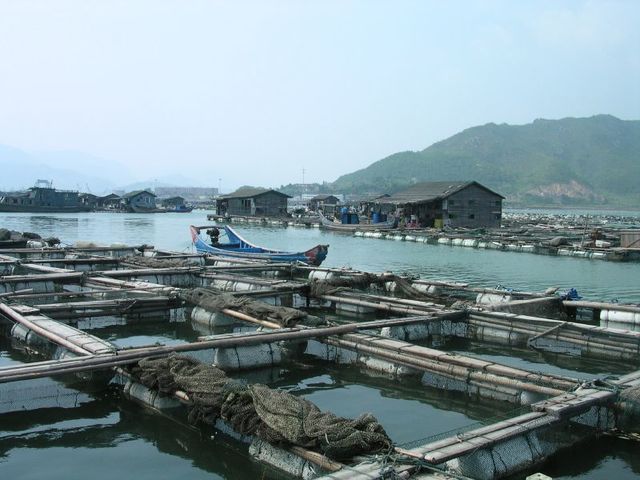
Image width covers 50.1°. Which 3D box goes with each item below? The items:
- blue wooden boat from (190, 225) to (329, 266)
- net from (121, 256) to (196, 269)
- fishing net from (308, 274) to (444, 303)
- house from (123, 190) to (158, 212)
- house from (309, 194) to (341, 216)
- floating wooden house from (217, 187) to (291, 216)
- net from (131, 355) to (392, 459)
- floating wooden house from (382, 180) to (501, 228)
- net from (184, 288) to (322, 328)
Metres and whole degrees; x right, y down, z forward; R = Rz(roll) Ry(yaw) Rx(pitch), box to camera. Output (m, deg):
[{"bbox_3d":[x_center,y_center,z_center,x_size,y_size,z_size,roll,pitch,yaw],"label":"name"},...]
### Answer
[{"bbox_3d":[-2.352,0.196,25.644,6.800,1.450,1.700,3,4,40],"label":"blue wooden boat"},{"bbox_3d":[-4.657,0.615,19.559,0.600,0.280,3.100,-2,4,-44],"label":"net"},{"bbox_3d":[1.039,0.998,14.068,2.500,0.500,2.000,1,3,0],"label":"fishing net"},{"bbox_3d":[-37.473,-8.072,143.608,5.500,3.900,6.000,-1,3,-22],"label":"house"},{"bbox_3d":[0.844,-5.417,105.630,3.700,3.300,4.200,-1,3,-33],"label":"house"},{"bbox_3d":[-8.340,-4.769,86.970,5.800,3.500,8.400,-2,4,-38],"label":"floating wooden house"},{"bbox_3d":[-0.734,1.310,5.774,0.600,0.420,2.850,-2,4,-44],"label":"net"},{"bbox_3d":[9.164,-2.657,52.218,6.000,3.500,7.600,-1,3,-30],"label":"floating wooden house"},{"bbox_3d":[-1.211,1.010,11.367,0.600,0.300,3.500,-2,4,-44],"label":"net"}]

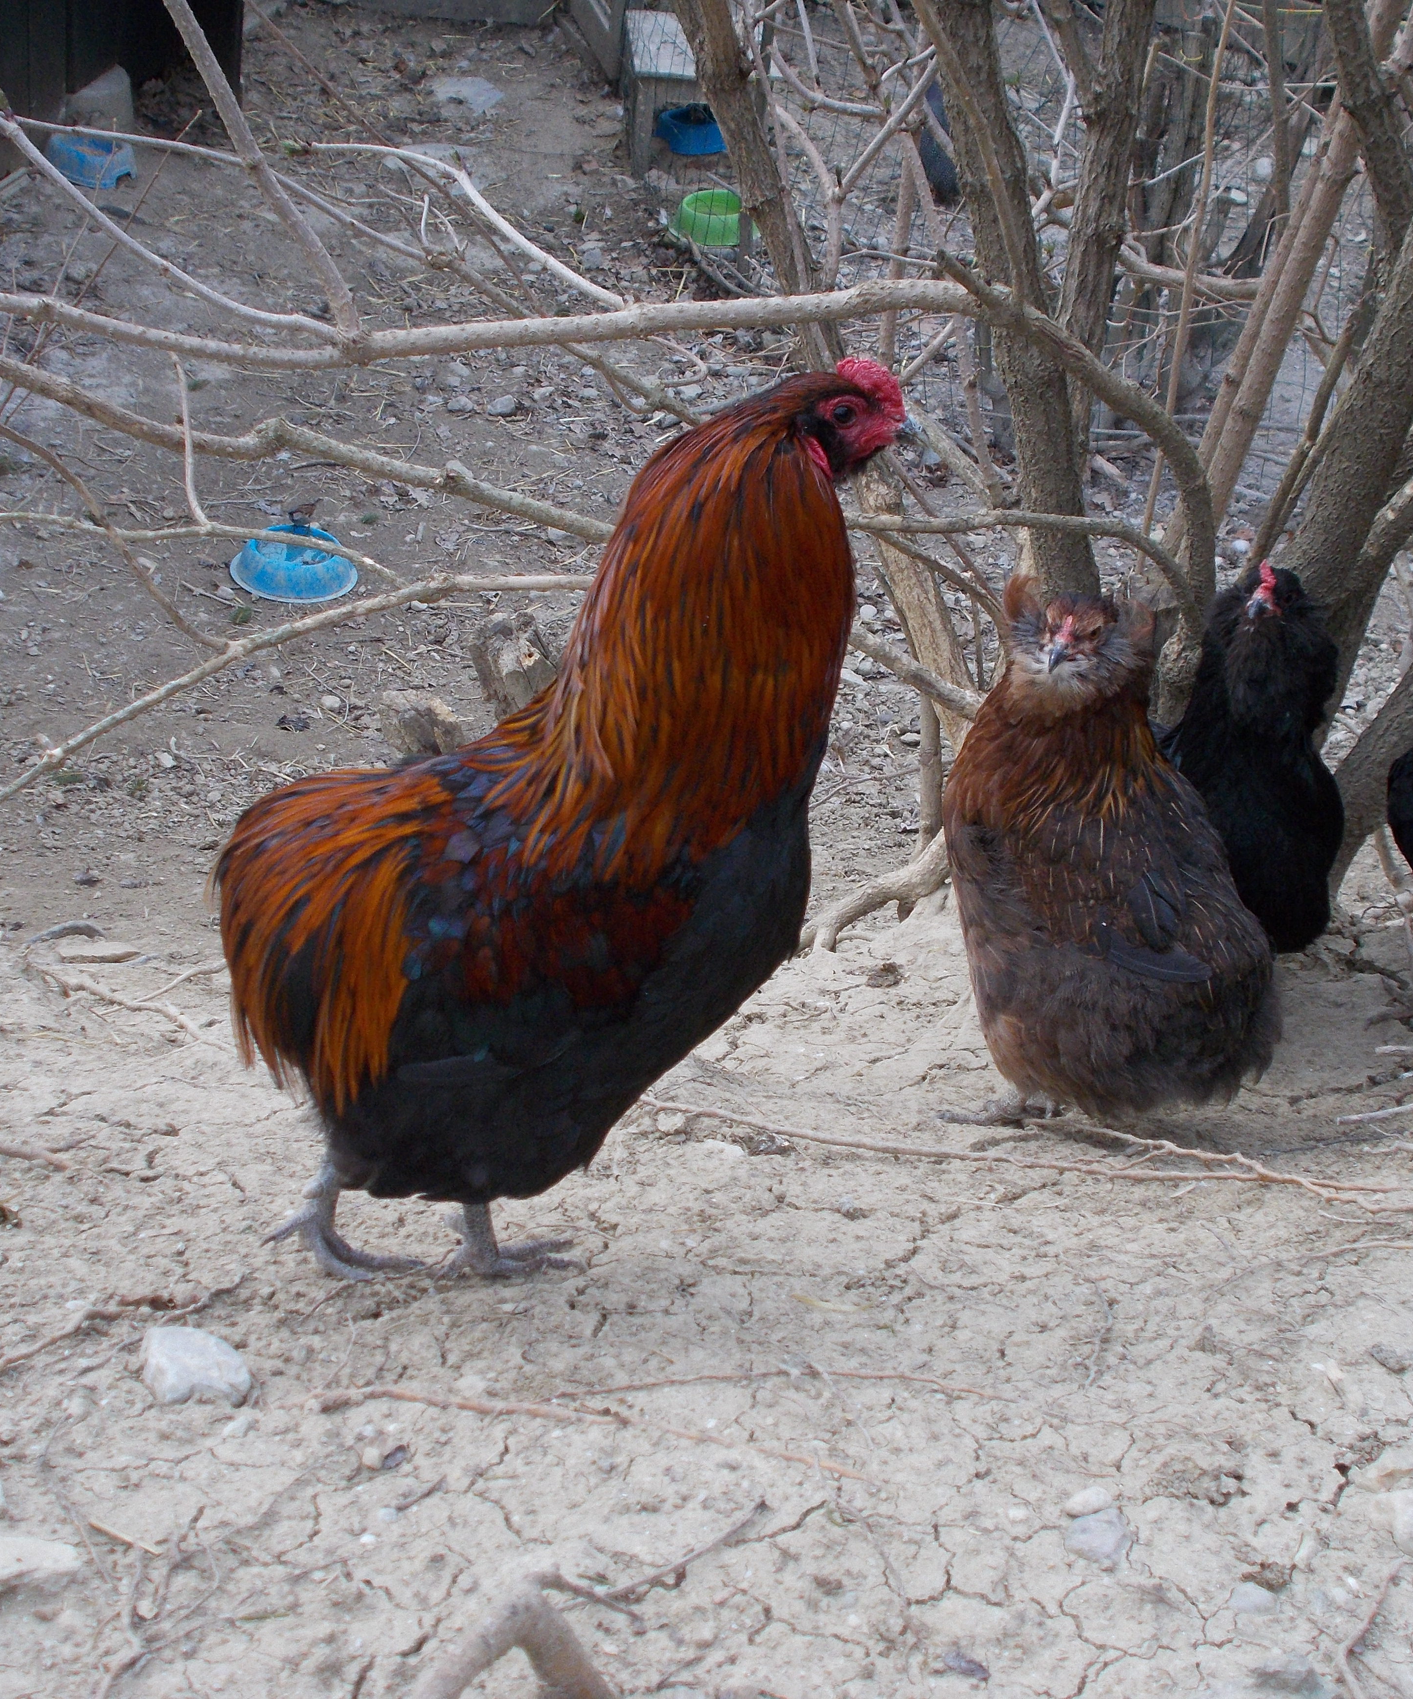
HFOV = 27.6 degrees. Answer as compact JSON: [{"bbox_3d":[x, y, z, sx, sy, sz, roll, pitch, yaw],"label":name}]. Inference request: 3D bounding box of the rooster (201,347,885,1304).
[{"bbox_3d":[-0.083,0.004,1.440,0.325,0.525,0.200,5,30,-3],"label":"rooster"}]

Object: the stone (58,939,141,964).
[{"bbox_3d":[-0.476,0.080,2.250,0.063,0.014,0.030,0,31,-12],"label":"stone"}]

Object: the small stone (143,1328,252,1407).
[{"bbox_3d":[-0.245,0.248,1.385,0.051,0.026,0.035,1,31,-10],"label":"small stone"}]

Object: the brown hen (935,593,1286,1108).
[{"bbox_3d":[0.249,0.008,1.775,0.255,0.355,0.190,-10,34,-26],"label":"brown hen"}]

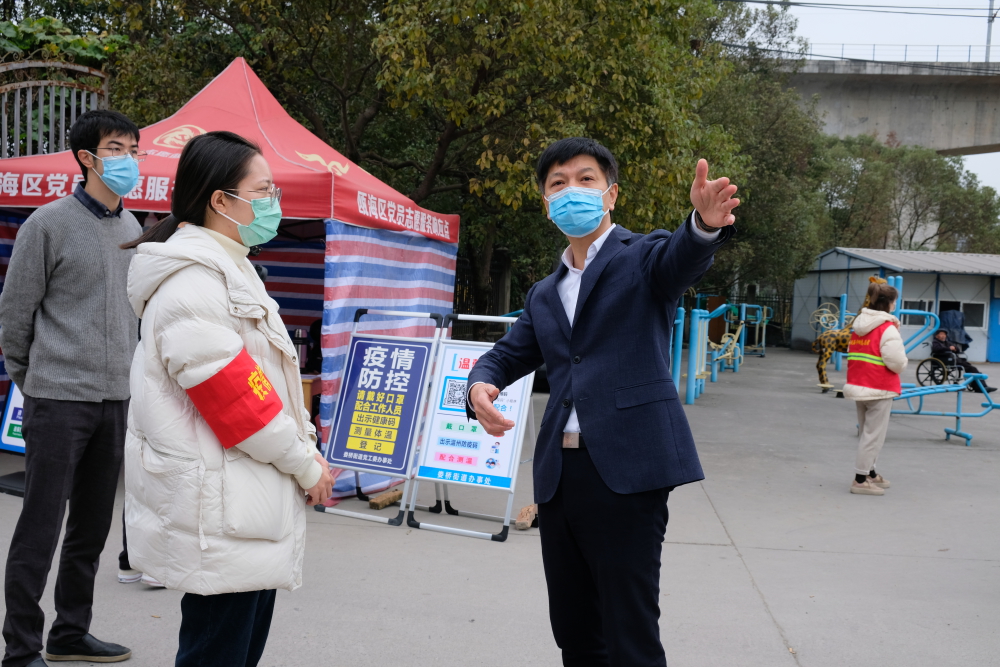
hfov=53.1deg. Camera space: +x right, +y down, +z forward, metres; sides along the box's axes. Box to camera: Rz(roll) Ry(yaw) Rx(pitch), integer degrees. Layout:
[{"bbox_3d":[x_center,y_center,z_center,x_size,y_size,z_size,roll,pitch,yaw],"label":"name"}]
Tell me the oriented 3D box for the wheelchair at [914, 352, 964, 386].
[{"bbox_3d":[8.700,0.650,19.450,0.640,0.900,1.030,1,2,-36],"label":"wheelchair"}]

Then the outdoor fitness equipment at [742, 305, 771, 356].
[{"bbox_3d":[7.540,-0.090,29.500,0.950,1.500,0.800,2,2,-3],"label":"outdoor fitness equipment"}]

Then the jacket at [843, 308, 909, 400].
[{"bbox_3d":[2.900,0.163,7.720,0.420,0.720,0.530,1,2,-37],"label":"jacket"}]

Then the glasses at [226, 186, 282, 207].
[{"bbox_3d":[-0.540,-0.290,2.110,0.140,0.048,0.140,3,2,-6],"label":"glasses"}]

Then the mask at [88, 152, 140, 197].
[{"bbox_3d":[-1.130,-0.473,2.970,0.125,0.127,0.155,3,2,24],"label":"mask"}]

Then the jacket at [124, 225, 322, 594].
[{"bbox_3d":[-0.575,0.147,2.120,0.410,0.755,0.530,2,2,-2],"label":"jacket"}]

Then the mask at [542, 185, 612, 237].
[{"bbox_3d":[0.186,-0.290,2.380,0.155,0.125,0.115,-4,0,14],"label":"mask"}]

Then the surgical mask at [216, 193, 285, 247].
[{"bbox_3d":[-0.523,-0.239,2.110,0.125,0.120,0.145,3,2,-6],"label":"surgical mask"}]

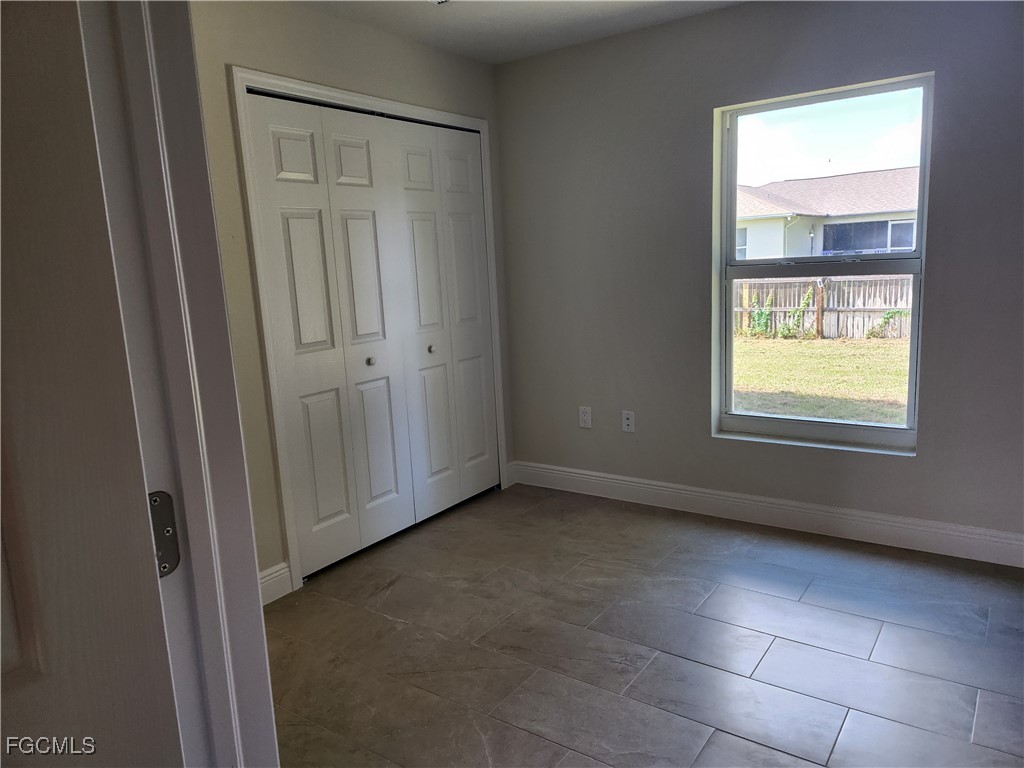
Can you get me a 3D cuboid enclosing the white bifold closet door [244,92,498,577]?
[{"bbox_3d":[-0.572,-0.271,3.563,0.045,2.032,1.479,4,12,35],"label":"white bifold closet door"}]

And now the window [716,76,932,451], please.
[{"bbox_3d":[1.408,-0.503,3.297,0.904,1.592,0.100,4,12,35],"label":"window"}]

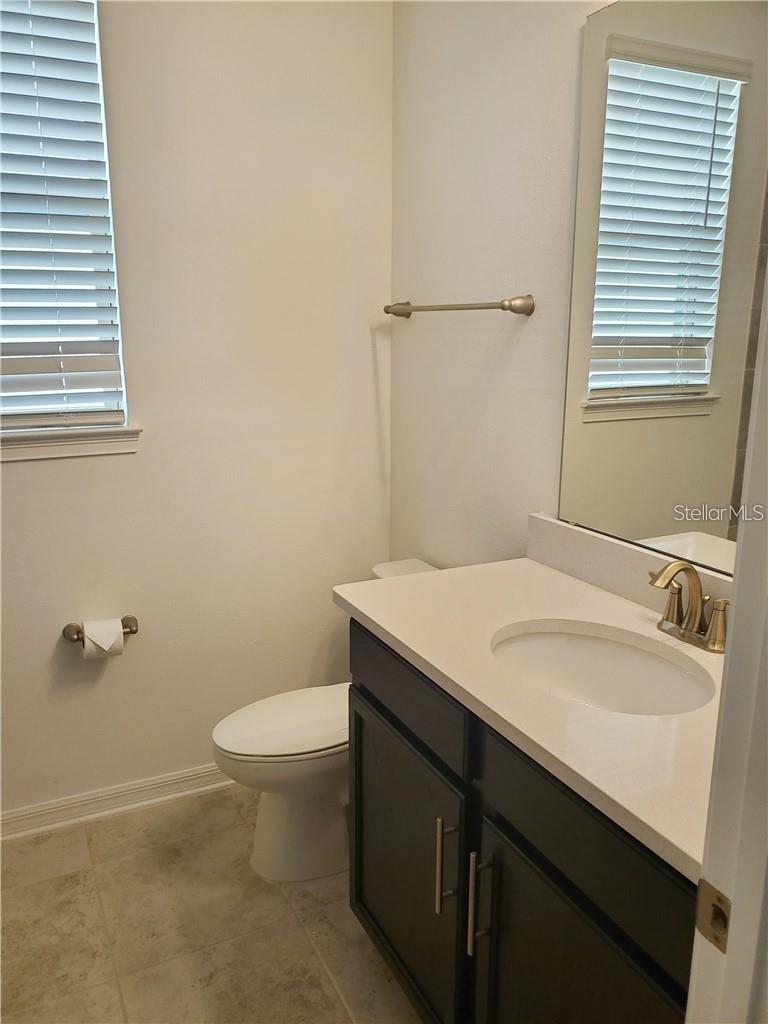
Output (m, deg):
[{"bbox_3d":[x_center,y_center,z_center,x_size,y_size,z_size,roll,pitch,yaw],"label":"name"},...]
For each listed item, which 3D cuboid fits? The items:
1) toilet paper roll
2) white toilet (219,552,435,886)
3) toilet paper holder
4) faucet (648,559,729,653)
[{"bbox_3d":[-0.824,0.373,2.256,0.105,0.105,0.105,-6,14,-26],"label":"toilet paper roll"},{"bbox_3d":[-0.124,0.606,2.210,0.742,0.762,0.449,-6,14,-26],"label":"white toilet"},{"bbox_3d":[-0.834,0.357,2.273,0.209,0.057,0.086,-6,14,-26],"label":"toilet paper holder"},{"bbox_3d":[0.539,0.166,1.405,0.149,0.159,0.213,-6,14,-26],"label":"faucet"}]

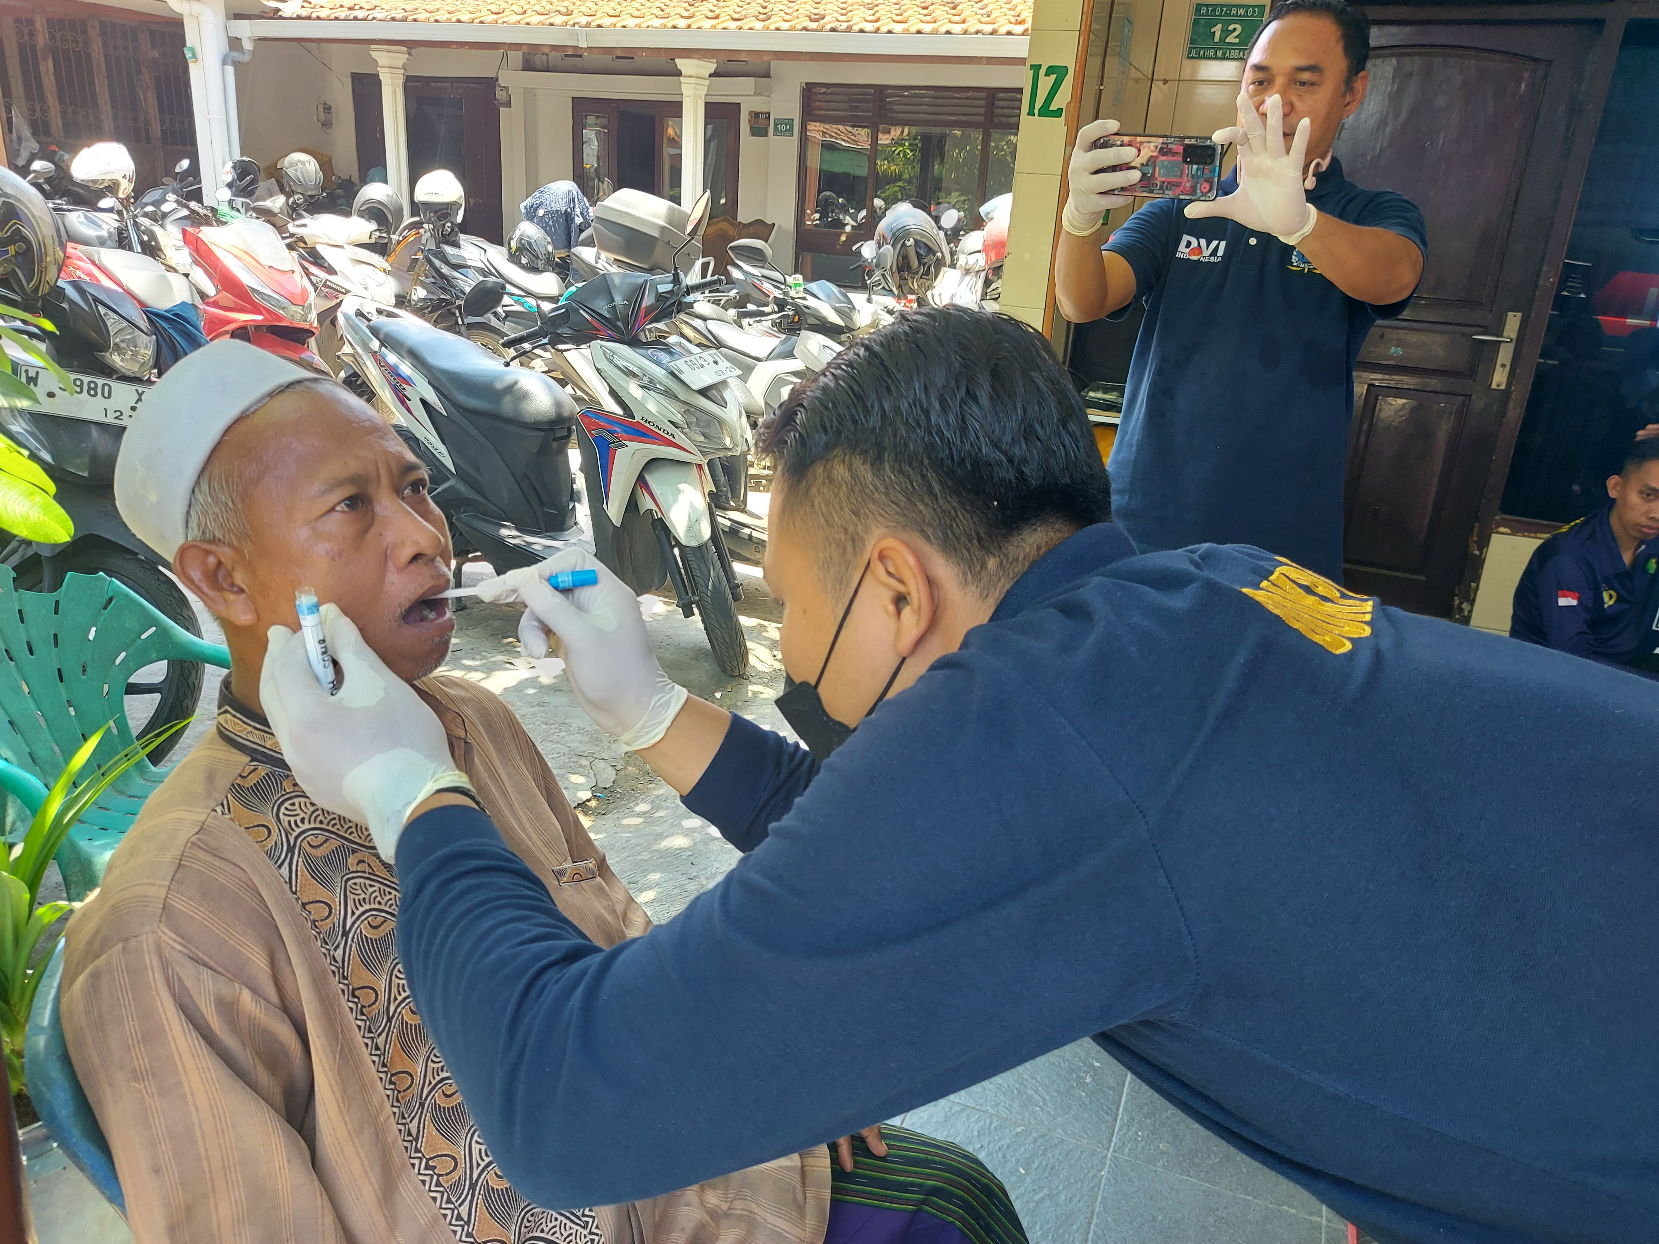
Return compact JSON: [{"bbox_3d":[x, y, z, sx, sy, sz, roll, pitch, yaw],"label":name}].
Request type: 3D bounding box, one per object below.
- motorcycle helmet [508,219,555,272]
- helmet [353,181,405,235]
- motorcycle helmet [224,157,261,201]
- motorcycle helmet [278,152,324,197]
[{"bbox_3d":[-1.539,-1.945,6.200,0.320,0.270,0.260,16,24,30],"label":"motorcycle helmet"},{"bbox_3d":[-2.425,-2.226,6.450,0.260,0.280,0.310,9,21,14],"label":"helmet"},{"bbox_3d":[-3.696,-2.789,7.550,0.250,0.260,0.300,-13,26,-38],"label":"motorcycle helmet"},{"bbox_3d":[-3.288,-2.780,7.450,0.310,0.260,0.250,14,23,26],"label":"motorcycle helmet"}]

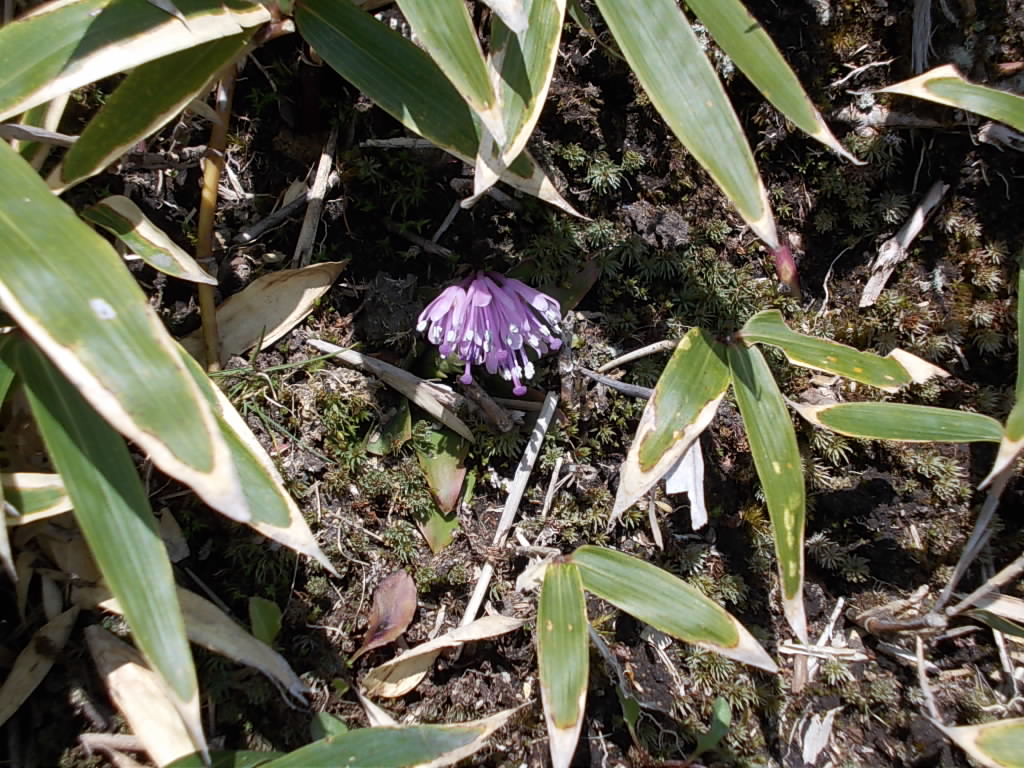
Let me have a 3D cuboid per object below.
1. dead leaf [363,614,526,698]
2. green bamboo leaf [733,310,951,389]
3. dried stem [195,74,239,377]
[{"bbox_3d":[-0.022,0.091,0.703,0.059,0.011,0.014,-23,63,-5],"label":"dead leaf"},{"bbox_3d":[0.104,-0.011,0.661,0.067,0.011,0.017,10,57,-4],"label":"green bamboo leaf"},{"bbox_3d":[-0.100,-0.053,0.718,0.008,0.127,0.006,6,39,-4],"label":"dried stem"}]

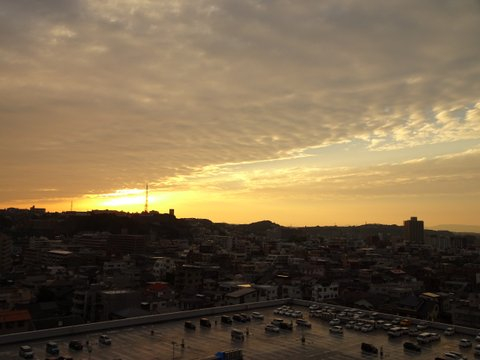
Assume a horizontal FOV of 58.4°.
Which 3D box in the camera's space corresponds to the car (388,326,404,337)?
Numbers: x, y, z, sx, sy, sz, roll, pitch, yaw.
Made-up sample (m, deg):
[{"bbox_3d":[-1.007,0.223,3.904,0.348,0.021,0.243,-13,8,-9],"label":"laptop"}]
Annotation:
[{"bbox_3d":[43.040,42.160,119.890,4.180,1.580,1.680,6,-9,-39],"label":"car"}]

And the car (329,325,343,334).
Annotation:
[{"bbox_3d":[25.748,40.157,115.228,1.630,1.580,3.740,6,-9,-39],"label":"car"}]

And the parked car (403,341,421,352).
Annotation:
[{"bbox_3d":[41.320,40.190,103.470,1.660,1.510,3.870,6,-9,-39],"label":"parked car"}]

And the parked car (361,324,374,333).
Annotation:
[{"bbox_3d":[34.535,40.406,116.750,3.900,1.550,1.640,6,-9,-39],"label":"parked car"}]

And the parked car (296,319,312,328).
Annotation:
[{"bbox_3d":[18.151,40.964,122.336,1.660,1.660,4.340,6,-9,-39],"label":"parked car"}]

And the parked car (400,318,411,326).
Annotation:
[{"bbox_3d":[50.470,43.620,131.630,3.900,1.580,1.660,6,-9,-39],"label":"parked car"}]

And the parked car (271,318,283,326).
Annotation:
[{"bbox_3d":[10.931,41.399,125.791,1.640,1.570,3.850,6,-9,-39],"label":"parked car"}]

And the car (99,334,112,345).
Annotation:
[{"bbox_3d":[-32.161,38.339,102.955,1.640,1.560,3.950,6,-9,-39],"label":"car"}]

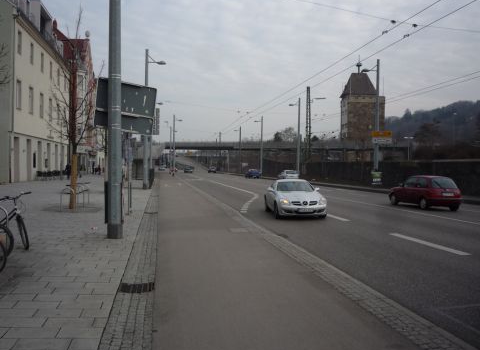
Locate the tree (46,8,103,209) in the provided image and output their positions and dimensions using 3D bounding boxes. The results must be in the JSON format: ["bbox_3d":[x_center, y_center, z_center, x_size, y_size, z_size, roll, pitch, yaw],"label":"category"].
[{"bbox_3d":[-6.220,-2.550,16.700,2.150,7.650,2.150,0,1,0],"label":"tree"}]

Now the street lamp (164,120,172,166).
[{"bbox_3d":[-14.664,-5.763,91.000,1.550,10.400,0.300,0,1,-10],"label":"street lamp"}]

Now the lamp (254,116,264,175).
[{"bbox_3d":[3.040,-4.561,71.000,1.450,9.400,0.300,0,1,-10],"label":"lamp"}]

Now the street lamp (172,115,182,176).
[{"bbox_3d":[-9.758,-4.701,70.000,1.400,9.400,0.300,0,1,-10],"label":"street lamp"}]

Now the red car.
[{"bbox_3d":[8.340,0.750,20.400,1.620,1.410,3.700,0,1,-10],"label":"red car"}]

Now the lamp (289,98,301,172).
[{"bbox_3d":[6.347,-4.122,51.300,1.400,9.400,0.300,0,1,-10],"label":"lamp"}]

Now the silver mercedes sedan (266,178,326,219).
[{"bbox_3d":[1.950,0.830,16.500,1.790,1.300,4.090,0,1,-3],"label":"silver mercedes sedan"}]

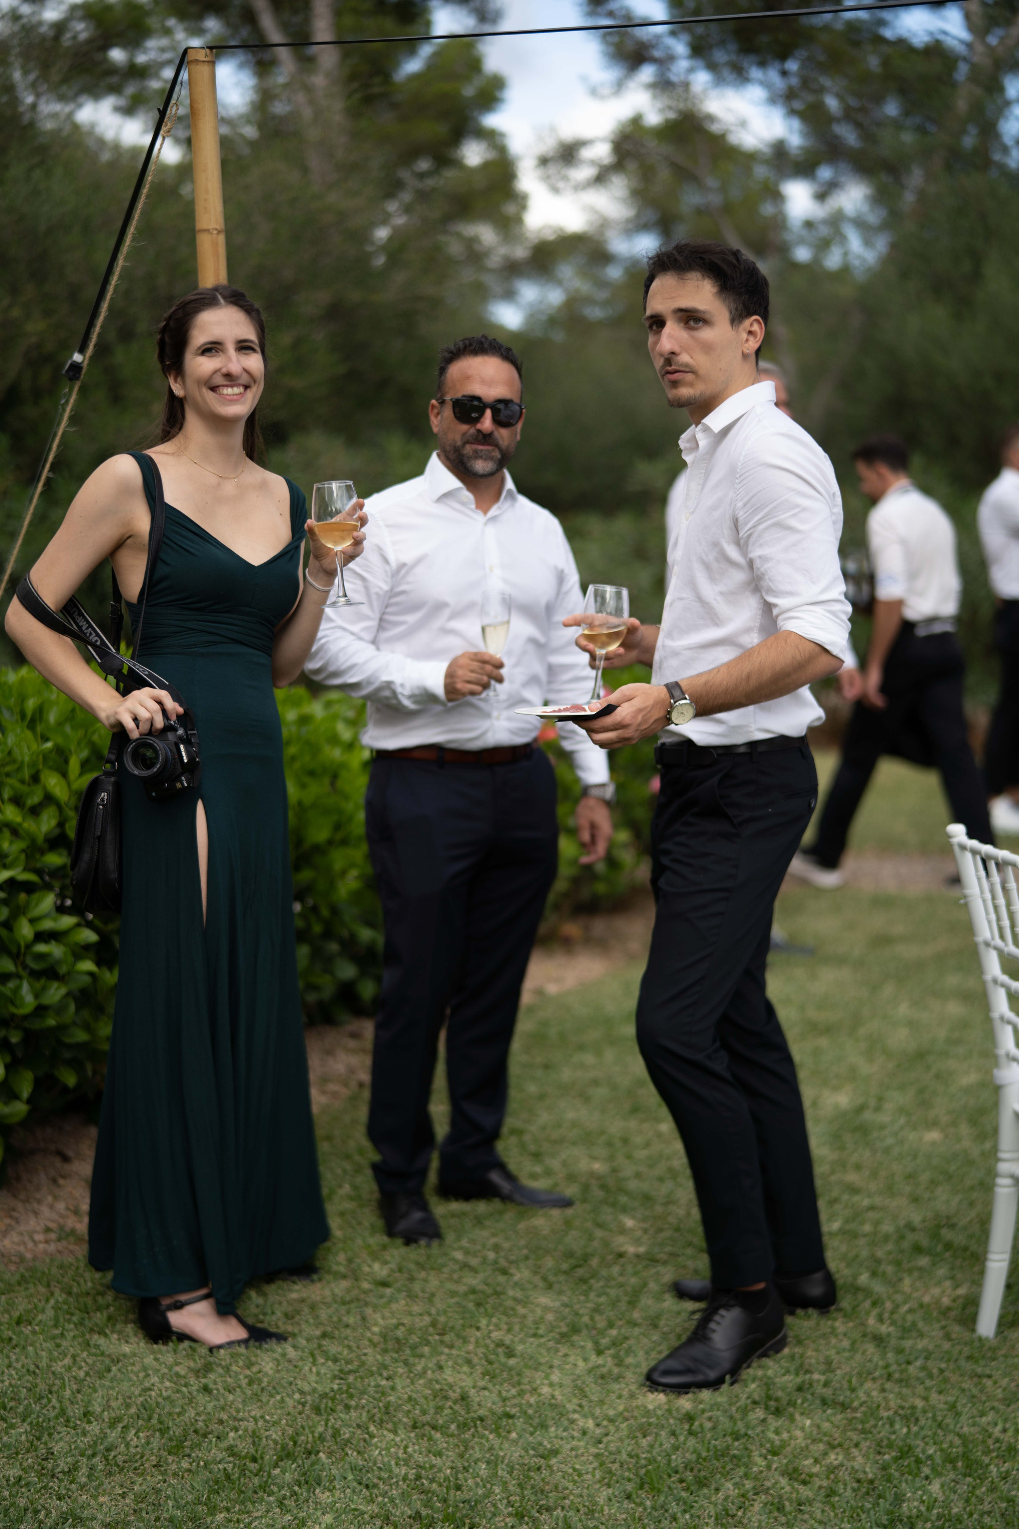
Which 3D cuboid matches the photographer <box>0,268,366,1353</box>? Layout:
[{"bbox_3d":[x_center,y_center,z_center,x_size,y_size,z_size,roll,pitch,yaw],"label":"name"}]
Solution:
[{"bbox_3d":[-0.545,0.078,3.602,0.580,1.740,0.460,-5,8,-37],"label":"photographer"}]

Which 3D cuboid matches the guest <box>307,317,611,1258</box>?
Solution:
[{"bbox_3d":[-0.092,0.041,4.098,0.580,1.698,0.420,-3,7,-20],"label":"guest"}]

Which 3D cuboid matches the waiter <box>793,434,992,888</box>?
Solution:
[{"bbox_3d":[1.443,-0.385,7.965,0.720,1.681,0.500,4,7,34],"label":"waiter"}]

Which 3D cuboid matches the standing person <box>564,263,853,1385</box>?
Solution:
[{"bbox_3d":[0.328,0.068,3.429,0.460,1.780,0.500,-3,6,-18],"label":"standing person"}]

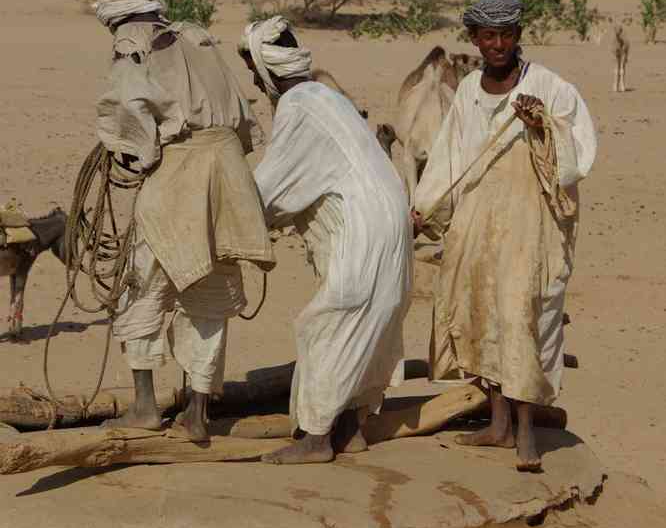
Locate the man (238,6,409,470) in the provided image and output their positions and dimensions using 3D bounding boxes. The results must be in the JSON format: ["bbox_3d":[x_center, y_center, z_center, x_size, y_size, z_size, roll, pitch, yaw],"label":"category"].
[{"bbox_3d":[-0.021,-0.105,9.800,0.580,1.600,0.500,1,5,12],"label":"man"}]

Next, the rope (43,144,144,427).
[{"bbox_3d":[-0.862,0.073,9.750,0.370,1.030,0.260,0,5,0],"label":"rope"}]

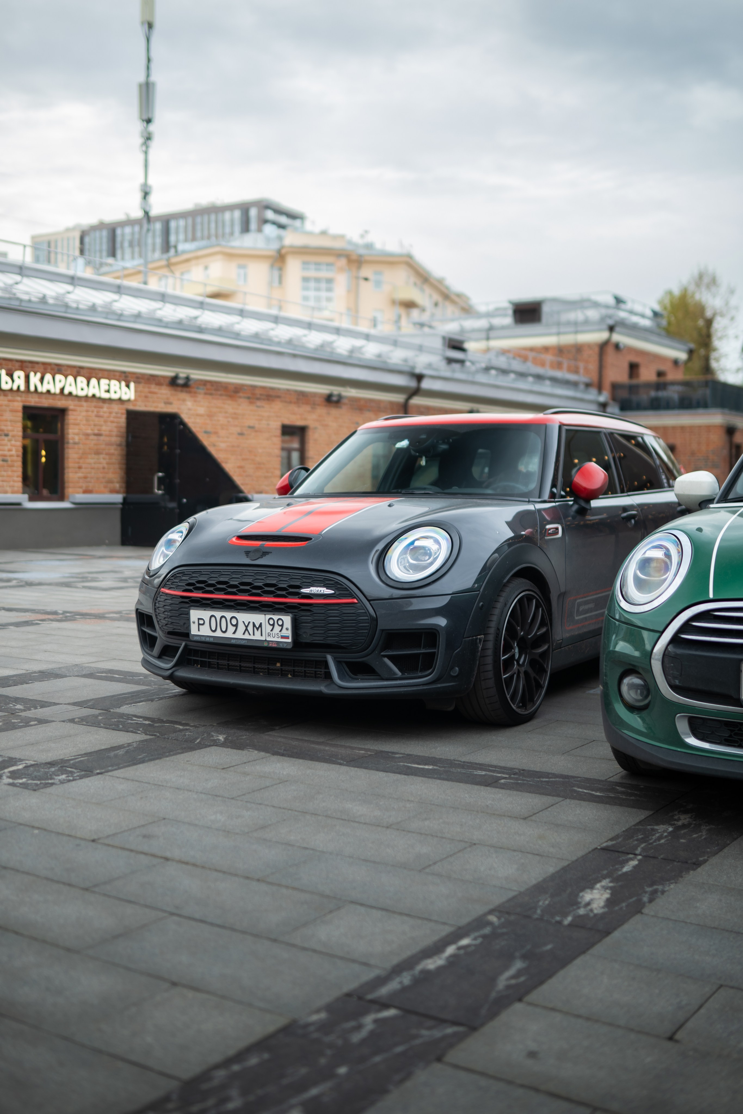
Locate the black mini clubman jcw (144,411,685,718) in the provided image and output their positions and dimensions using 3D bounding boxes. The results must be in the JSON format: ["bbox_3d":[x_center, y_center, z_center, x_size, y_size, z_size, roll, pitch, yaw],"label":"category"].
[{"bbox_3d":[0.594,-0.071,6.146,1.880,1.440,4.260,1,3,32],"label":"black mini clubman jcw"}]

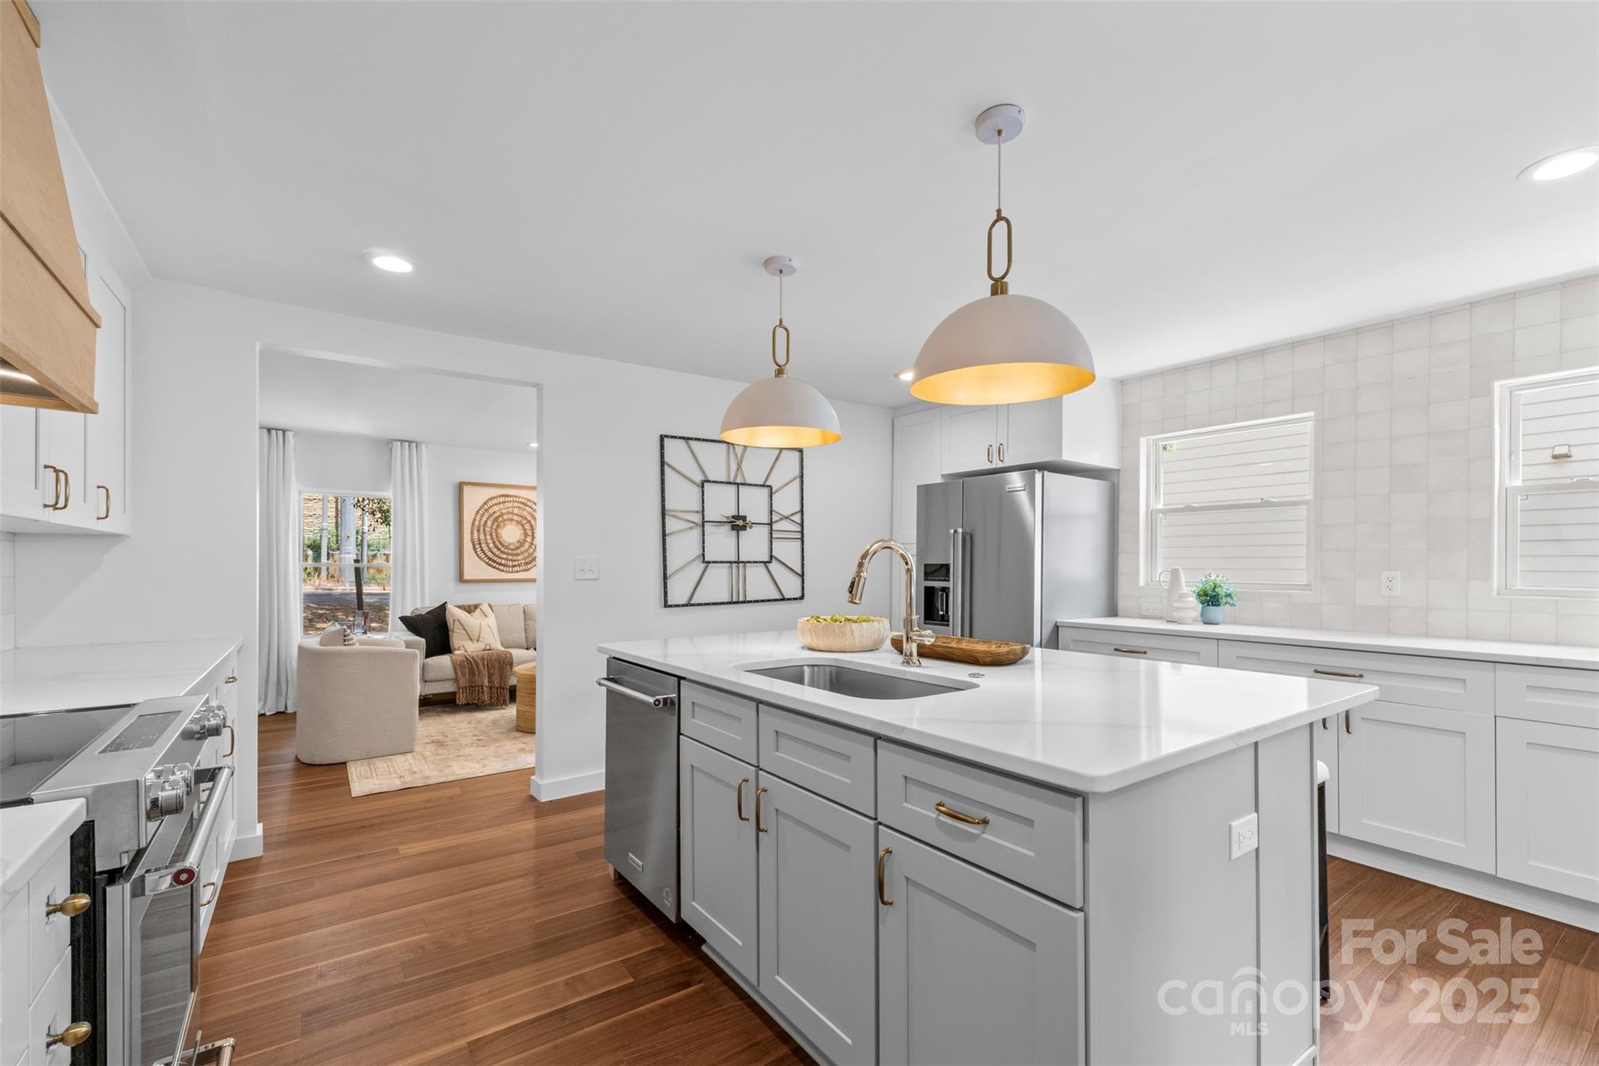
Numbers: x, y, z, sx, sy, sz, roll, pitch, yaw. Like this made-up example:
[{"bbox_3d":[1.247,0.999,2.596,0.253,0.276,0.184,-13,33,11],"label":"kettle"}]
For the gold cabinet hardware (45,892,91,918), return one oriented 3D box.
[{"bbox_3d":[-1.011,0.514,0.920,0.042,0.030,0.030,2,-3,-36],"label":"gold cabinet hardware"}]

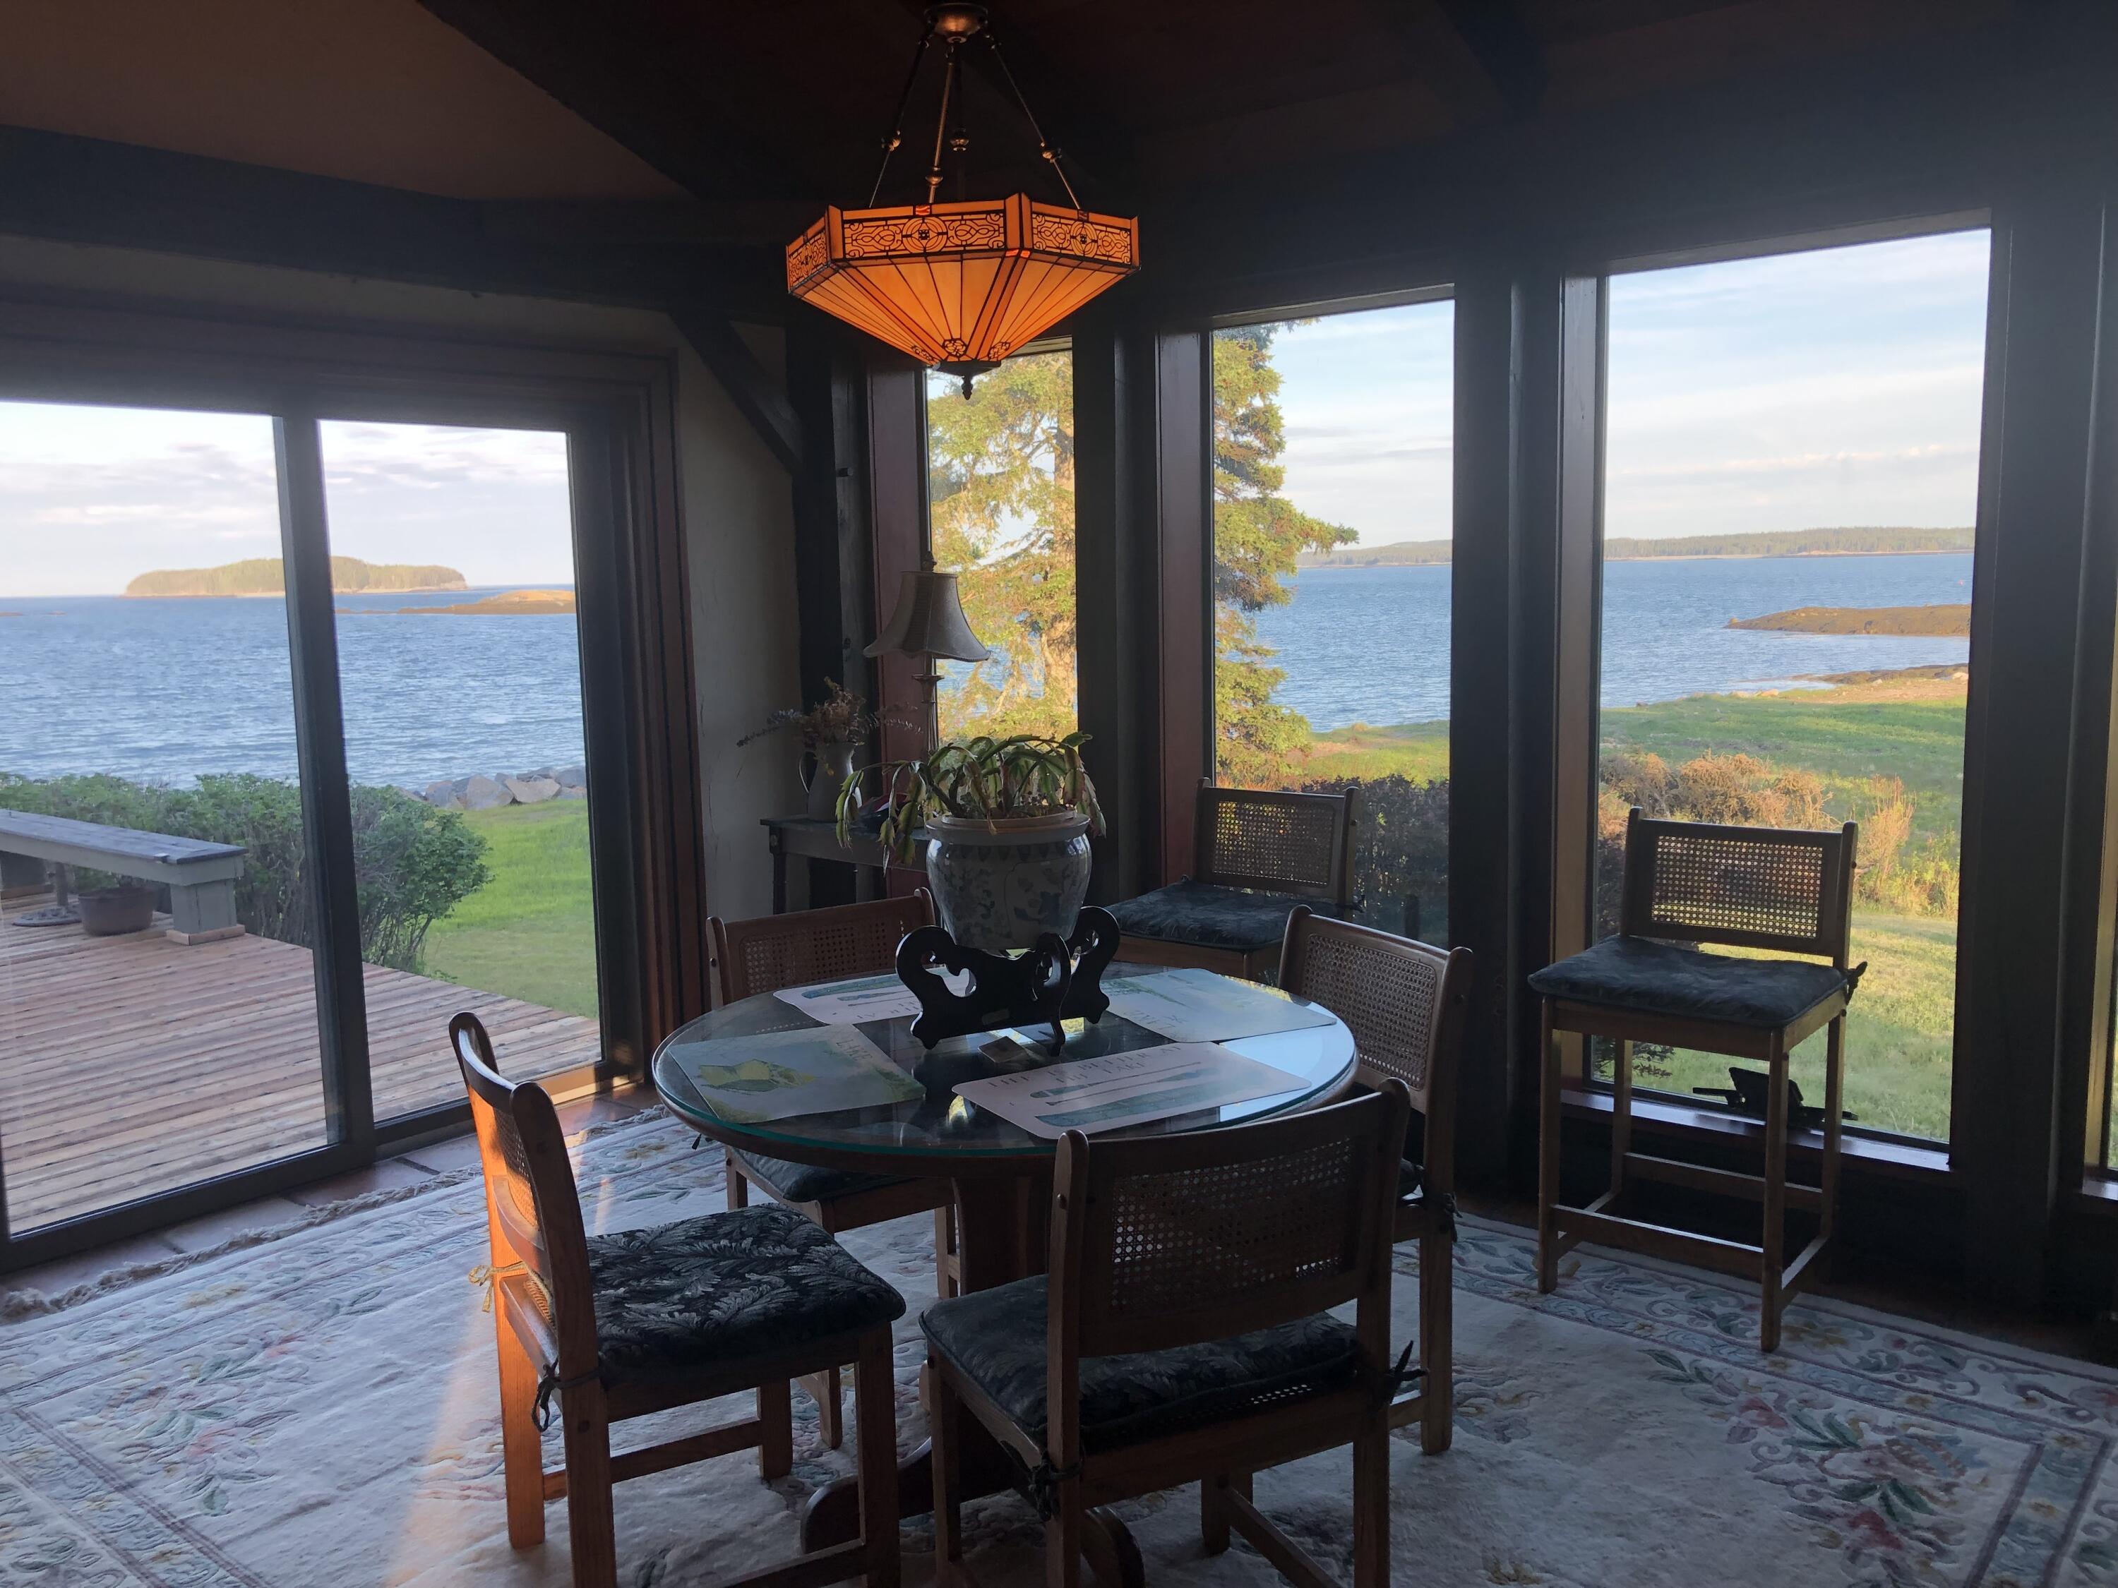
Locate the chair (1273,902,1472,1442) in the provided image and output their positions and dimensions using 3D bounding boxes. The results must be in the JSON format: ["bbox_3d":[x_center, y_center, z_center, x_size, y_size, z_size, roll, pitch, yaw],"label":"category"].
[{"bbox_3d":[0.354,0.683,2.911,0.495,0.860,0.480,-5,8,-28],"label":"chair"}]

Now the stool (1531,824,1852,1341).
[{"bbox_3d":[1.295,0.542,3.478,0.495,0.950,0.485,5,10,40],"label":"stool"}]

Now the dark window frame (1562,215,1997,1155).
[{"bbox_3d":[1.563,-0.212,3.731,0.820,1.902,0.100,5,10,40],"label":"dark window frame"}]

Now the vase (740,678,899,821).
[{"bbox_3d":[-0.714,-0.131,5.119,0.450,0.425,0.330,0,7,11],"label":"vase"}]

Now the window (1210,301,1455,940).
[{"bbox_3d":[0.731,-0.283,4.430,0.820,1.902,0.100,5,10,40],"label":"window"}]

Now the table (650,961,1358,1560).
[{"bbox_3d":[-0.072,0.764,2.778,1.105,0.750,1.105,-6,8,-30],"label":"table"}]

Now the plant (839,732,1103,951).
[{"bbox_3d":[-0.138,0.080,2.705,0.410,0.355,0.340,-1,7,0],"label":"plant"}]

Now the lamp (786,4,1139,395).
[{"bbox_3d":[-0.147,-0.883,2.566,0.540,0.566,0.475,0,7,12],"label":"lamp"}]

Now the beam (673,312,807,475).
[{"bbox_3d":[-0.908,-1.219,5.078,0.100,0.620,0.090,5,54,40],"label":"beam"}]

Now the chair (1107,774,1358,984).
[{"bbox_3d":[0.418,0.469,4.199,0.495,0.950,0.485,5,10,40],"label":"chair"}]

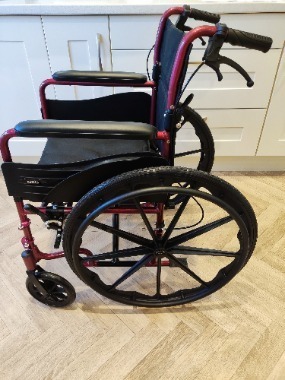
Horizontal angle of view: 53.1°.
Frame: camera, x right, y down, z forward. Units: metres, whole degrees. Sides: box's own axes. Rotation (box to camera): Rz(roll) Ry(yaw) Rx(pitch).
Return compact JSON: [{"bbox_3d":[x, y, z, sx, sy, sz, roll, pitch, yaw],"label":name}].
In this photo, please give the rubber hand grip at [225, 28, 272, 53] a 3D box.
[{"bbox_3d":[0.225,-0.313,0.599,0.100,0.033,0.033,7,36,-9],"label":"rubber hand grip"}]

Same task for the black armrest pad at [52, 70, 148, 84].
[{"bbox_3d":[-0.154,-0.414,1.053,0.345,0.030,0.055,0,37,-3],"label":"black armrest pad"}]

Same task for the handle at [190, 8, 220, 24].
[{"bbox_3d":[0.206,-0.573,0.944,0.100,0.033,0.033,7,36,-9],"label":"handle"}]

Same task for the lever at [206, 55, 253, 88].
[{"bbox_3d":[0.195,-0.265,0.633,0.130,0.051,0.024,8,36,-9],"label":"lever"}]

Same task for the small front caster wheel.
[{"bbox_3d":[-0.333,0.367,1.046,0.177,0.177,0.032,7,38,10],"label":"small front caster wheel"}]

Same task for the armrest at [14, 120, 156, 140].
[{"bbox_3d":[-0.135,-0.146,0.696,0.345,0.030,0.055,0,37,-3],"label":"armrest"}]

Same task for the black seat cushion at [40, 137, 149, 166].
[{"bbox_3d":[-0.159,-0.094,1.014,0.410,0.045,0.440,-1,37,-3],"label":"black seat cushion"}]

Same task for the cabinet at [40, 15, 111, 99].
[{"bbox_3d":[-0.291,-0.652,1.712,0.302,0.735,0.570,0,37,1],"label":"cabinet"}]

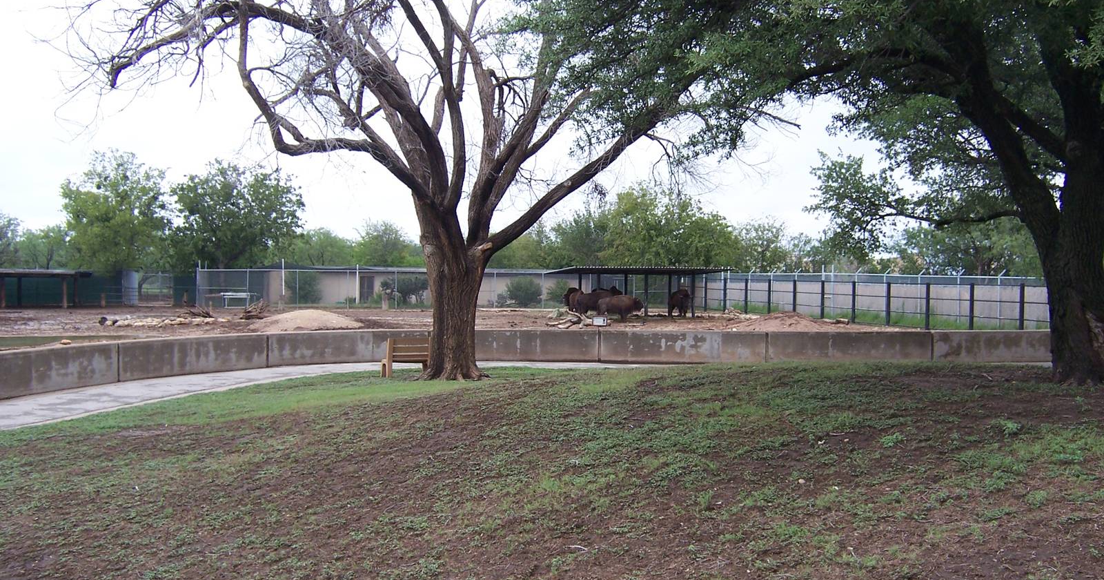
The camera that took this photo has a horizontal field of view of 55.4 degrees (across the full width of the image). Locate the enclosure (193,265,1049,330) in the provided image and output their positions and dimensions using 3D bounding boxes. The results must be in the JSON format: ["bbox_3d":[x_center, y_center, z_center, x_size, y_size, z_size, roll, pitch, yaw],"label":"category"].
[{"bbox_3d":[-1.000,0.270,50.500,33.000,2.800,30.500,0,1,-14],"label":"enclosure"}]

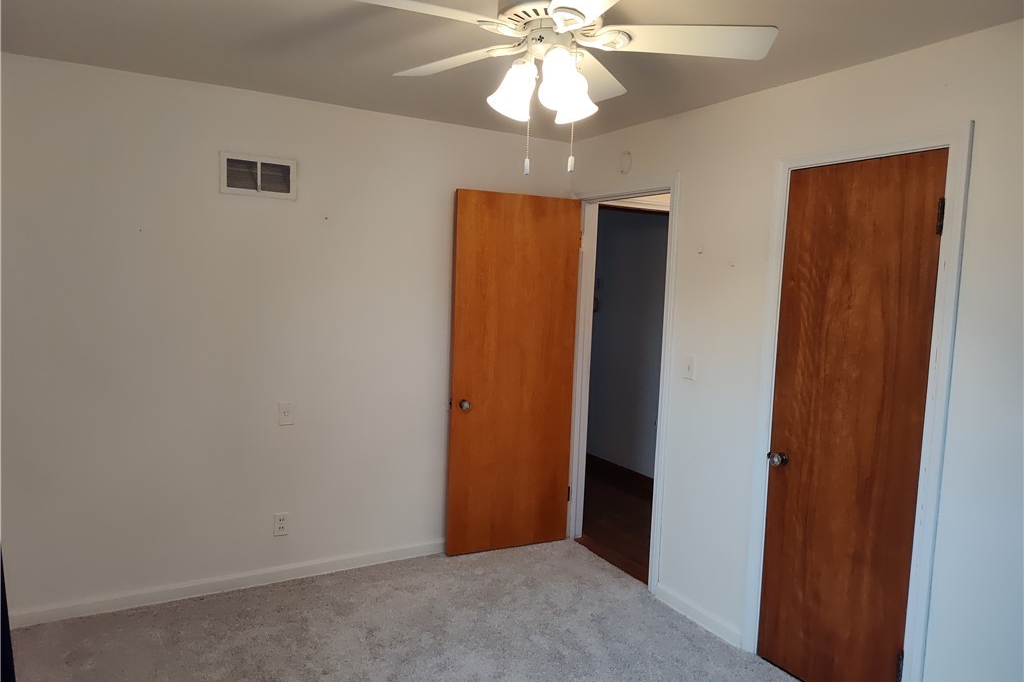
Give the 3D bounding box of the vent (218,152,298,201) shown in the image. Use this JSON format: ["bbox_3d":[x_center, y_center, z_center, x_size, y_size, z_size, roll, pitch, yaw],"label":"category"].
[{"bbox_3d":[-1.205,-0.783,3.250,0.348,0.196,0.020,-1,6,-30],"label":"vent"}]

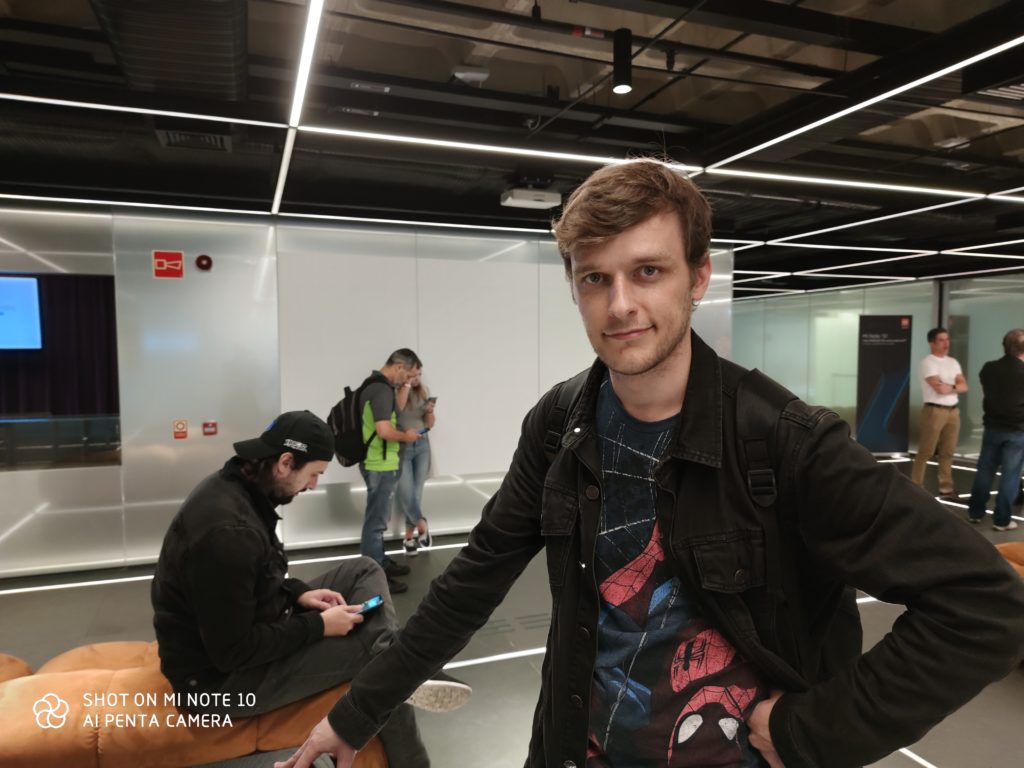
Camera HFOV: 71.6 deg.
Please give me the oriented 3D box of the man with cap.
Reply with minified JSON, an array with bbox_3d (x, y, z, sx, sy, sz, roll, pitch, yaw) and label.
[{"bbox_3d":[-0.566,0.795,2.087,0.860,1.394,0.560,-1,3,-6],"label":"man with cap"}]

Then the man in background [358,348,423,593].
[{"bbox_3d":[-0.837,0.564,4.849,0.520,1.603,0.520,-1,3,-12],"label":"man in background"}]

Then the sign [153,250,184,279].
[{"bbox_3d":[-2.519,-0.874,5.214,0.203,0.203,0.010,-1,3,-20],"label":"sign"}]

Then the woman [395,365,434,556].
[{"bbox_3d":[-0.774,0.595,5.635,0.450,1.468,0.420,-1,3,-12],"label":"woman"}]

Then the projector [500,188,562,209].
[{"bbox_3d":[0.126,-1.268,4.881,0.342,0.080,0.220,-1,3,-20],"label":"projector"}]

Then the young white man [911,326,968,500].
[{"bbox_3d":[4.572,0.304,7.594,0.520,1.812,0.400,0,3,-3],"label":"young white man"}]

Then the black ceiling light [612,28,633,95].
[{"bbox_3d":[0.501,-1.456,3.203,0.080,0.250,0.080,-1,3,-20],"label":"black ceiling light"}]

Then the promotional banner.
[{"bbox_3d":[5.487,0.036,10.448,0.790,2.073,0.220,0,3,3],"label":"promotional banner"}]

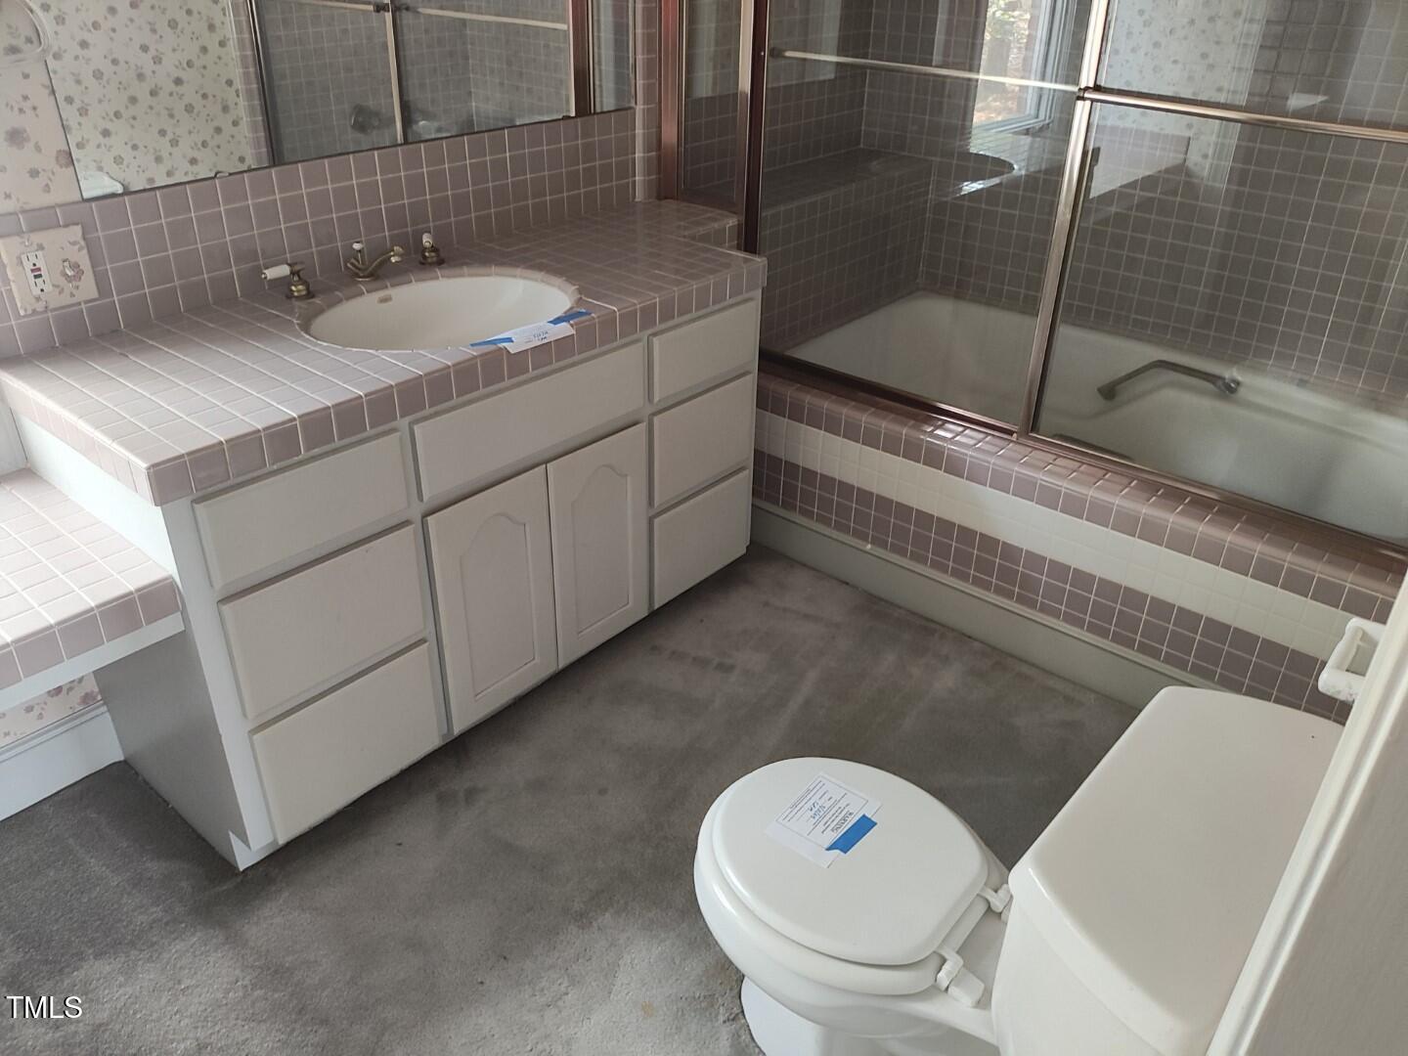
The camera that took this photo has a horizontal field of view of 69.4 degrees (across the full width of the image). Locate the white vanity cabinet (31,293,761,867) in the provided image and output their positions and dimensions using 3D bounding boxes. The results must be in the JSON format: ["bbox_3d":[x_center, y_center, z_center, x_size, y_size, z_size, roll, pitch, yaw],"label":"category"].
[{"bbox_3d":[-0.529,-0.042,2.203,0.582,0.789,1.381,24,37,33],"label":"white vanity cabinet"}]

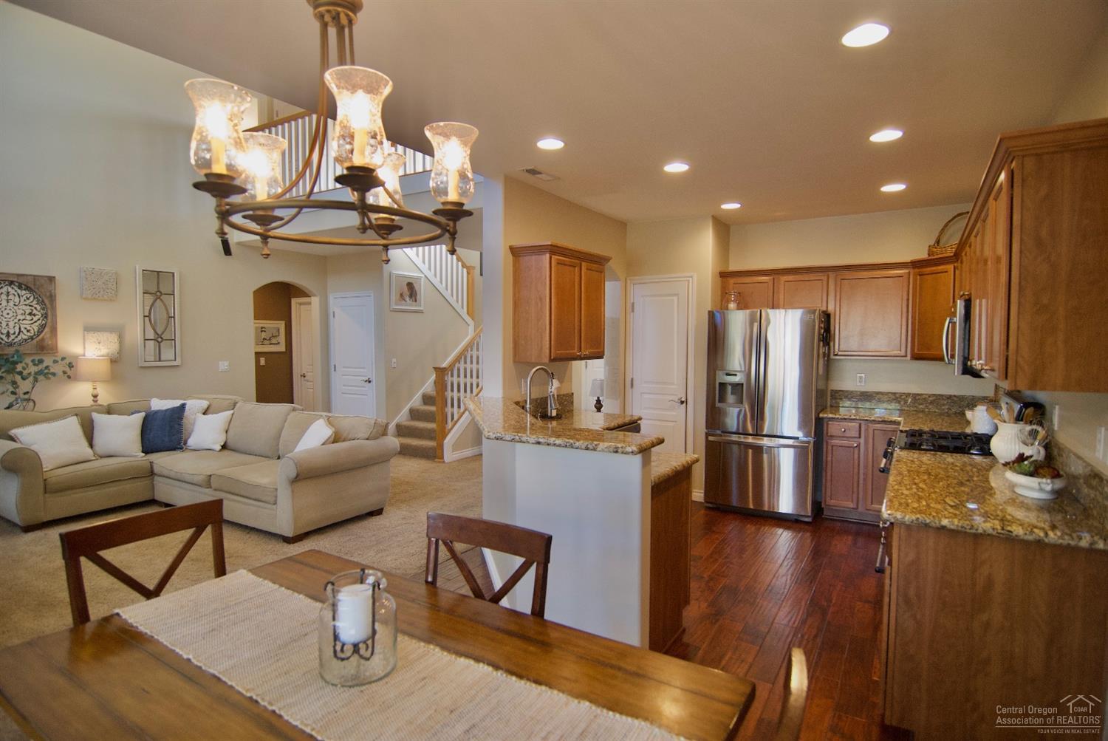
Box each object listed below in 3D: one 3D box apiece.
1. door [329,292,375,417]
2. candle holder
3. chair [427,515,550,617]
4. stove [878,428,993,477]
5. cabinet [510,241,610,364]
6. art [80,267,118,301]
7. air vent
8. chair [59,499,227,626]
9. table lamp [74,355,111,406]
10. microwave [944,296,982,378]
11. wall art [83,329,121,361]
[{"bbox_3d":[-2.869,0.053,7.920,0.930,2.160,0.060,2,3,33],"label":"door"},{"bbox_3d":[-0.459,0.594,1.302,0.172,0.204,0.172,0,3,0],"label":"candle holder"},{"bbox_3d":[-0.335,0.972,1.577,0.470,0.960,0.540,2,3,30],"label":"chair"},{"bbox_3d":[2.261,0.846,3.131,0.700,0.940,0.760,2,3,33],"label":"stove"},{"bbox_3d":[0.075,-0.495,4.352,0.360,0.850,0.890,2,3,33],"label":"cabinet"},{"bbox_3d":[-4.815,-0.911,5.865,0.050,0.305,0.300,2,3,33],"label":"art"},{"bbox_3d":[-0.093,-1.411,3.986,0.150,0.020,0.330,2,3,33],"label":"air vent"},{"bbox_3d":[-1.096,0.930,1.633,0.520,0.930,0.450,2,4,39],"label":"chair"},{"bbox_3d":[-4.451,0.120,5.372,0.260,0.500,0.260,2,3,33],"label":"table lamp"},{"bbox_3d":[2.382,-0.169,3.001,0.430,0.410,0.760,2,3,33],"label":"microwave"},{"bbox_3d":[-4.516,-0.241,5.546,0.040,0.300,0.295,2,3,33],"label":"wall art"}]

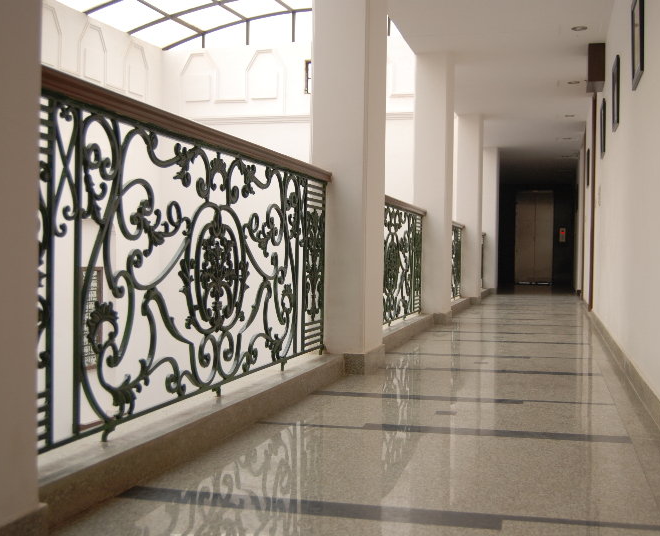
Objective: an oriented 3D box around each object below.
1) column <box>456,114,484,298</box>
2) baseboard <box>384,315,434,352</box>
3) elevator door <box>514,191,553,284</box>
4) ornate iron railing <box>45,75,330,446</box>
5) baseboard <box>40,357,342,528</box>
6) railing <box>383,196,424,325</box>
[{"bbox_3d":[1.908,-0.781,11.709,0.279,2.436,0.480,1,1,14],"label":"column"},{"bbox_3d":[0.517,0.484,6.594,0.201,0.102,2.820,1,1,14],"label":"baseboard"},{"bbox_3d":[5.130,-0.741,21.784,0.918,2.298,0.120,1,1,14],"label":"elevator door"},{"bbox_3d":[-0.382,-0.012,3.213,0.102,0.942,2.910,1,1,14],"label":"ornate iron railing"},{"bbox_3d":[-0.363,0.511,3.165,0.189,0.102,2.820,1,1,14],"label":"baseboard"},{"bbox_3d":[0.494,-0.041,6.627,0.102,0.948,2.880,1,1,14],"label":"railing"}]

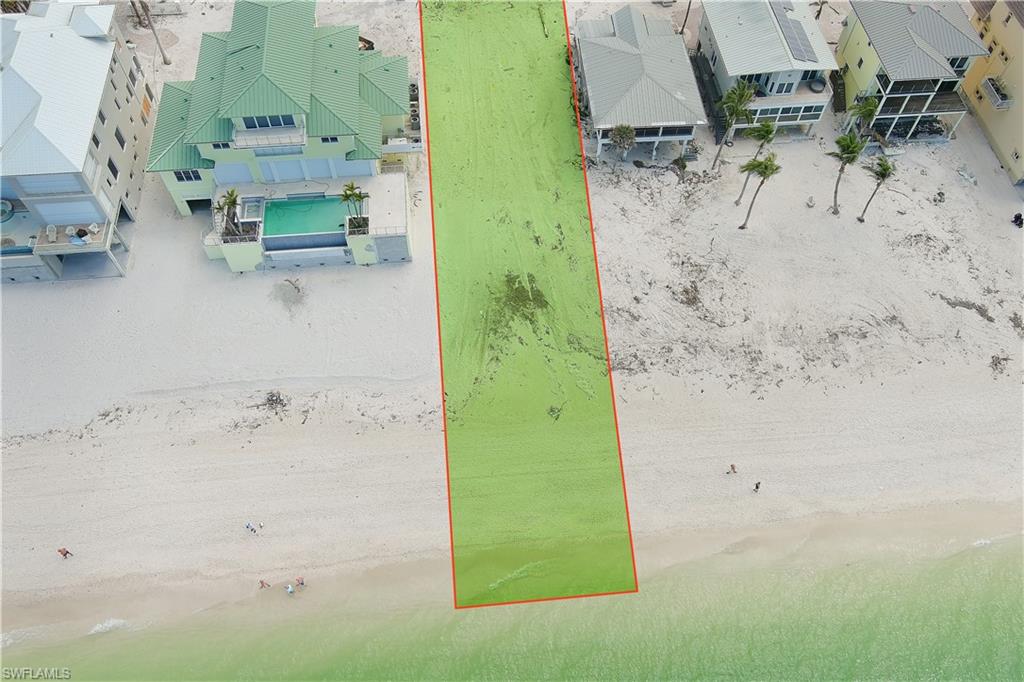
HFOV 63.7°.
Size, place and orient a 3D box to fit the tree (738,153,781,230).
[{"bbox_3d":[21.570,-13.320,74.790,3.640,9.640,2.950,0,58,-1],"label":"tree"}]

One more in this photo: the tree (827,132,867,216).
[{"bbox_3d":[29.770,-15.010,75.780,4.030,9.940,3.250,0,58,-1],"label":"tree"}]

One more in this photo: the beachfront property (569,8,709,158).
[{"bbox_3d":[13.498,-27.847,89.369,11.510,7.230,16.980,-3,58,-3],"label":"beachfront property"}]

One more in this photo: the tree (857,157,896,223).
[{"bbox_3d":[32.650,-13.820,76.070,3.150,8.260,2.750,0,58,-1],"label":"tree"}]

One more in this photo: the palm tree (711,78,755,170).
[{"bbox_3d":[20.440,-20.050,78.390,4.180,10.630,4.030,0,58,-1],"label":"palm tree"}]

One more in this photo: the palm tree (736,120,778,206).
[{"bbox_3d":[21.740,-16.190,76.120,3.050,10.430,2.850,0,58,-1],"label":"palm tree"}]

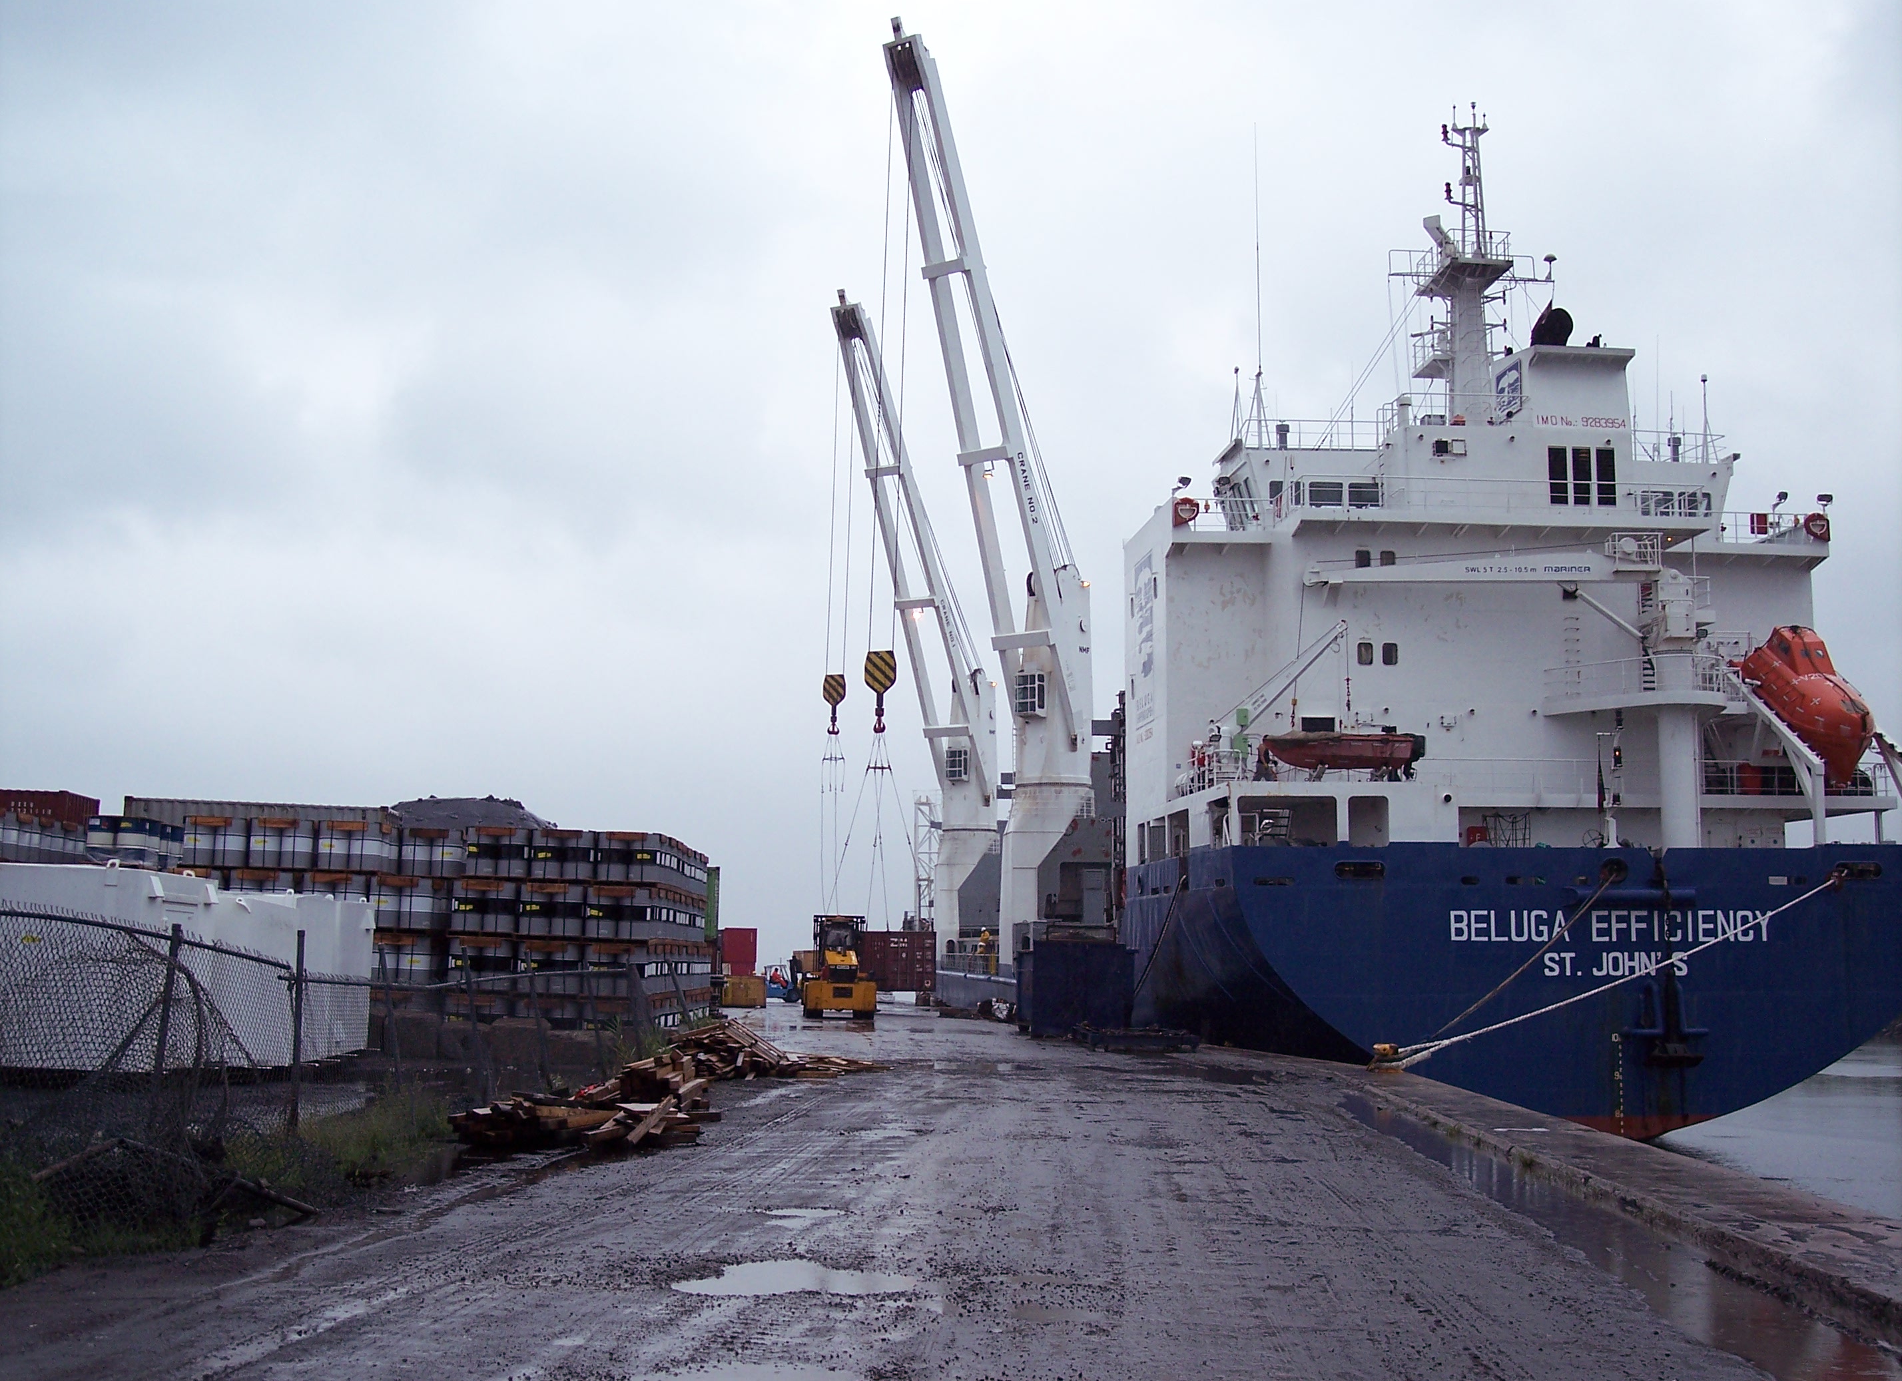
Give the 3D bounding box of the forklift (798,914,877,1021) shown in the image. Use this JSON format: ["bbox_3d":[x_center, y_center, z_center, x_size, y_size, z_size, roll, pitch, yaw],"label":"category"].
[{"bbox_3d":[-4.005,10.059,77.948,2.700,3.600,6.200,1,-8,-3],"label":"forklift"}]

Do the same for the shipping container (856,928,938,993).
[{"bbox_3d":[-3.089,12.342,97.268,2.440,2.590,6.060,4,-9,-28],"label":"shipping container"}]

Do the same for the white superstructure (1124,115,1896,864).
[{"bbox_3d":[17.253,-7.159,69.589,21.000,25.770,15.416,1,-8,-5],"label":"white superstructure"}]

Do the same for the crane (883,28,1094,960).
[{"bbox_3d":[1.718,-9.488,107.680,4.400,44.430,18.519,-4,-9,32],"label":"crane"}]

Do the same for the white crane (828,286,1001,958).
[{"bbox_3d":[-2.700,-4.420,150.859,4.400,44.254,18.139,-5,-9,36],"label":"white crane"}]

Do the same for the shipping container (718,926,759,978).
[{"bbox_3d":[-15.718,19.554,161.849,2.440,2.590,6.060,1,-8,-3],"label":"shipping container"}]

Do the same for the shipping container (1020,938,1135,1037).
[{"bbox_3d":[3.233,8.035,57.820,2.580,2.500,5.600,1,-8,-3],"label":"shipping container"}]

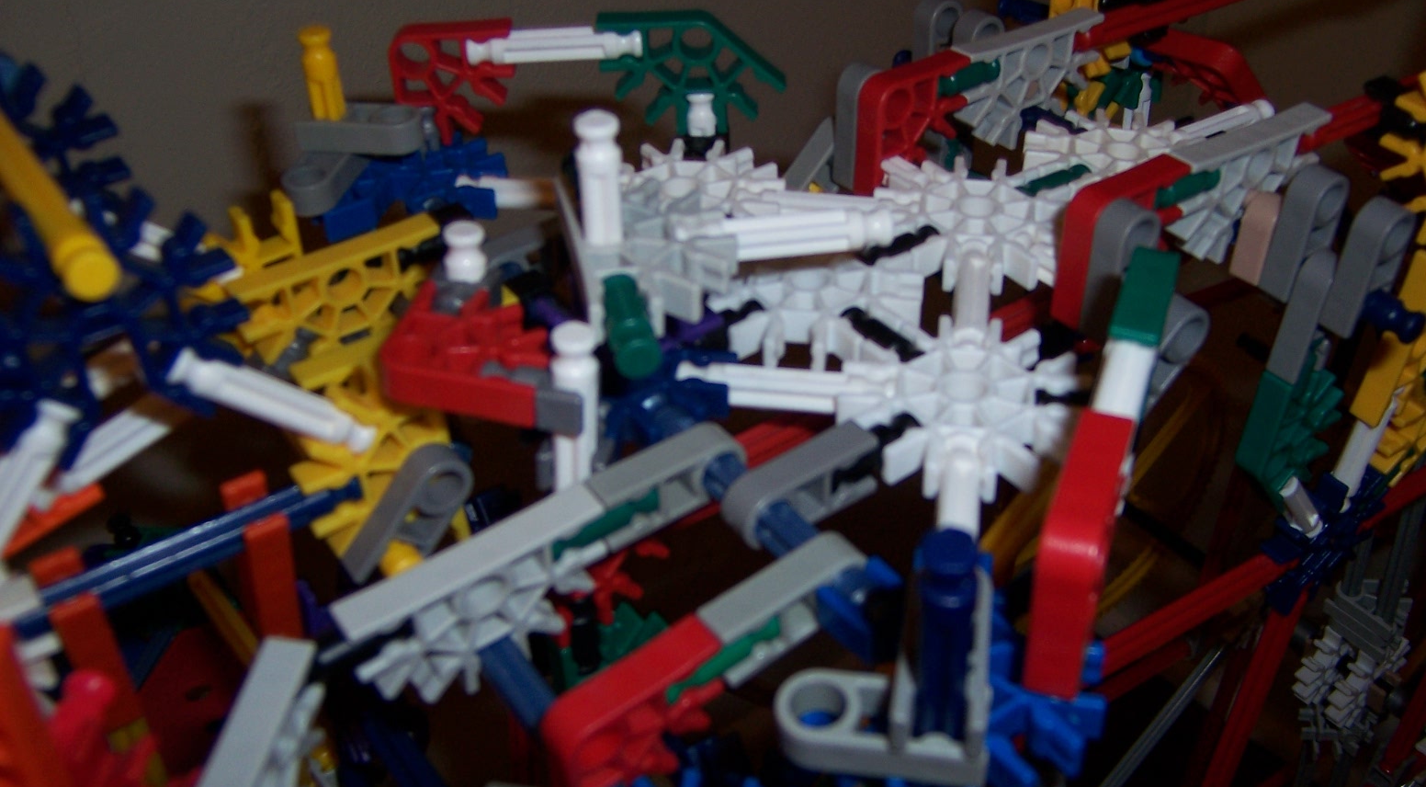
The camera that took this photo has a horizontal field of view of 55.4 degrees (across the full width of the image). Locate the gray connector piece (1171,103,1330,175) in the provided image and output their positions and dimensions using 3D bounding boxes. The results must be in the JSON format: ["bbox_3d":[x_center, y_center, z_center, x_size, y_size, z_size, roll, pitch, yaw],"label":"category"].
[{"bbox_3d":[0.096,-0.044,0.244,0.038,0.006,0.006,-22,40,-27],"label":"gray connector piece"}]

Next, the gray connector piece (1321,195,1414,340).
[{"bbox_3d":[0.112,-0.022,0.232,0.009,0.024,0.006,-22,42,-27],"label":"gray connector piece"}]

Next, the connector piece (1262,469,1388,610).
[{"bbox_3d":[0.136,0.033,0.302,0.038,0.038,0.006,-18,39,-30],"label":"connector piece"}]

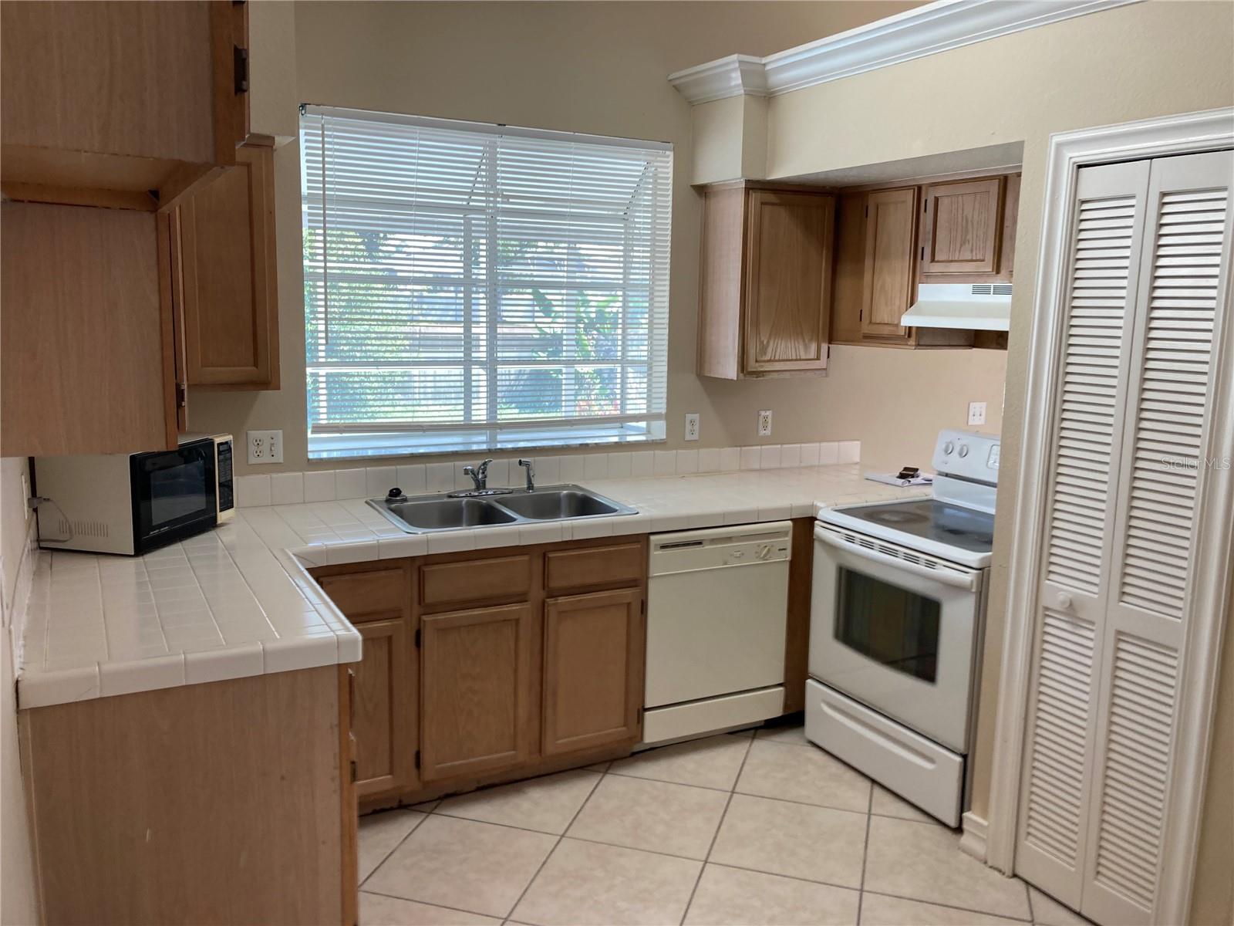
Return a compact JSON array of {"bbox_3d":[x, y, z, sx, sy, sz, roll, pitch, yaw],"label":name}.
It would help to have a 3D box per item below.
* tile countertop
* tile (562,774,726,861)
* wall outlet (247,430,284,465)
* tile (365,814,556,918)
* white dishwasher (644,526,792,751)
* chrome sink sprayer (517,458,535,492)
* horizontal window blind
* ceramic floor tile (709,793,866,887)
[{"bbox_3d":[-0.002,0.229,3.272,3.315,0.060,1.465,-4,10,-28],"label":"tile countertop"},{"bbox_3d":[0.113,1.138,3.226,0.450,0.010,0.450,4,9,16],"label":"tile"},{"bbox_3d":[-1.199,-0.051,3.414,0.115,0.115,0.010,-4,10,-28],"label":"wall outlet"},{"bbox_3d":[-0.445,1.172,2.926,0.450,0.010,0.450,4,9,16],"label":"tile"},{"bbox_3d":[0.230,0.587,3.896,0.610,0.840,0.600,-4,10,-28],"label":"white dishwasher"},{"bbox_3d":[-0.350,0.047,3.881,0.065,0.128,0.030,-4,10,-28],"label":"chrome sink sprayer"},{"bbox_3d":[-0.434,-0.667,3.759,1.455,1.130,0.050,-4,10,-28],"label":"horizontal window blind"},{"bbox_3d":[0.544,1.167,3.100,0.450,0.010,0.450,4,9,16],"label":"ceramic floor tile"}]

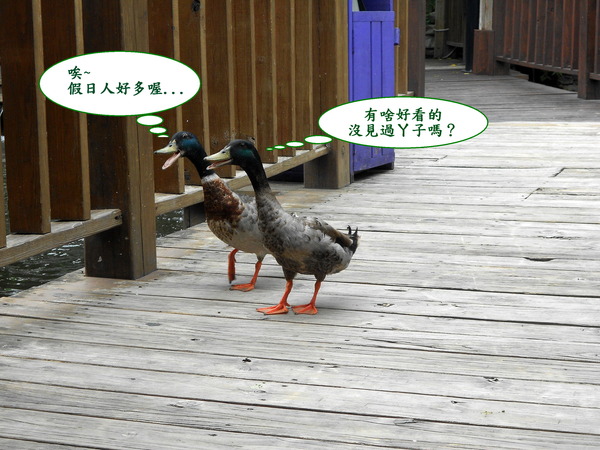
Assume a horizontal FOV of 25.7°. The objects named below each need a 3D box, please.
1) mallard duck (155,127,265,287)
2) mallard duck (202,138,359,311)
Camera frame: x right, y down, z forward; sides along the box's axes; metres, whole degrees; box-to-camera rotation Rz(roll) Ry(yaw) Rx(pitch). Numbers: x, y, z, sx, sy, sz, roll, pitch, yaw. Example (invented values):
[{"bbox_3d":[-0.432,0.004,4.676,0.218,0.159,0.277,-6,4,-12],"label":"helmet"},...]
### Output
[{"bbox_3d":[-0.151,-0.033,2.872,0.150,0.358,0.410,9,14,44],"label":"mallard duck"},{"bbox_3d":[-0.027,0.000,2.653,0.155,0.365,0.420,9,14,44],"label":"mallard duck"}]

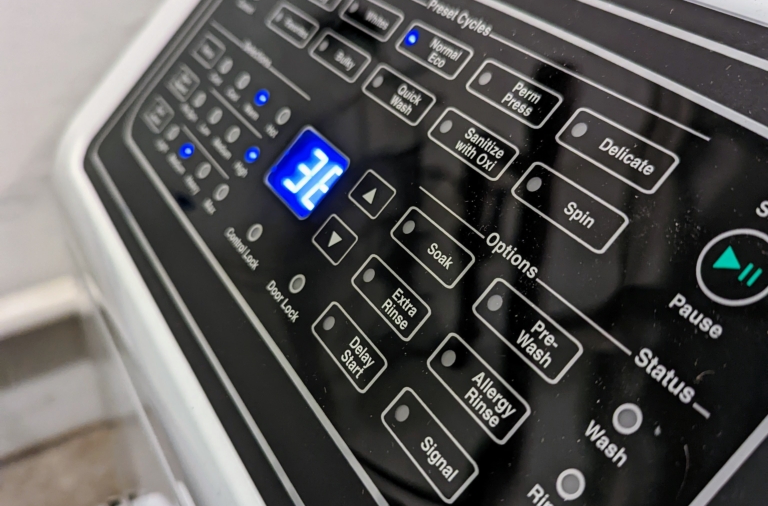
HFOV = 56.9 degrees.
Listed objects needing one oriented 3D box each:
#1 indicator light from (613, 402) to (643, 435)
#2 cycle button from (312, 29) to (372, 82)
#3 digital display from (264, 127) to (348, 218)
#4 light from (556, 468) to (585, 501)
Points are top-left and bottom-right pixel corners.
[{"bbox_3d":[0.047,0.032,0.137,0.006,0.003,0.006,-51,46,5],"label":"indicator light"},{"bbox_3d":[-0.015,-0.067,0.241,0.011,0.003,0.032,-51,46,5],"label":"cycle button"},{"bbox_3d":[-0.025,-0.026,0.227,0.024,0.004,0.030,-51,46,5],"label":"digital display"},{"bbox_3d":[0.037,0.045,0.138,0.006,0.003,0.006,-51,46,5],"label":"light"}]

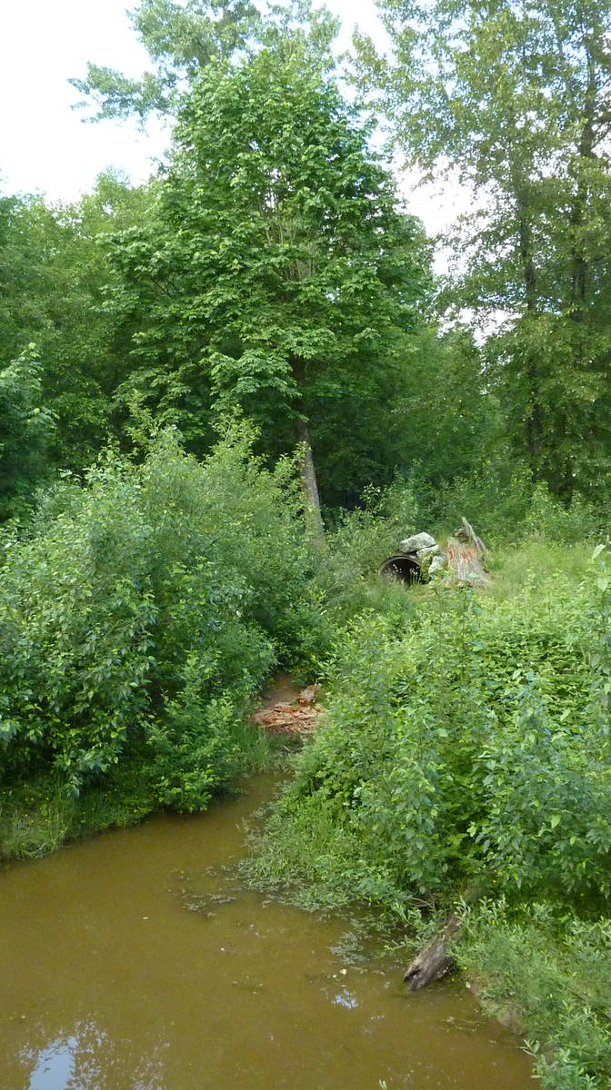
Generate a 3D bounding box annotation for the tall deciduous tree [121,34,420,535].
[{"bbox_3d":[-0.924,-6.290,27.127,7.910,12.820,7.520,0,4,0],"label":"tall deciduous tree"}]

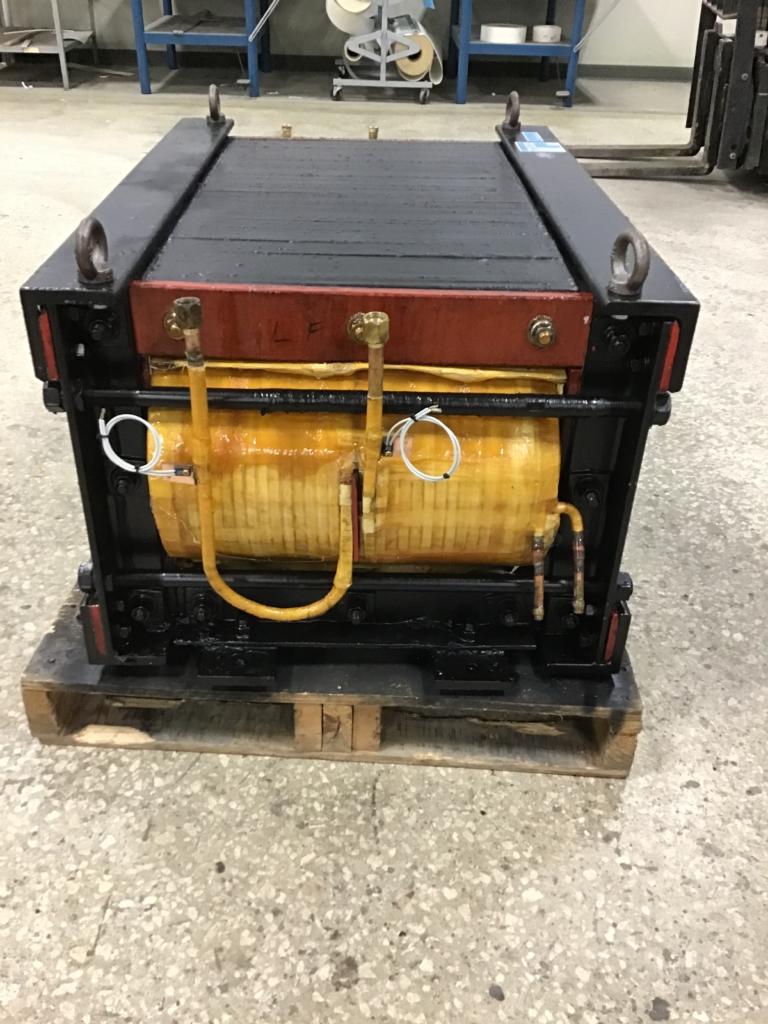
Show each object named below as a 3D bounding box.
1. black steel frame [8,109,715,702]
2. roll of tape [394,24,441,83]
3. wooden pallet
[{"bbox_3d":[-0.035,-0.256,1.477,0.690,0.529,0.960,1,33,-1],"label":"black steel frame"},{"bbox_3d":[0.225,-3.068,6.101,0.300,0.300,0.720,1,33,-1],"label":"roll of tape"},{"bbox_3d":[-0.050,0.006,1.676,0.817,0.127,1.050,3,33,1],"label":"wooden pallet"}]

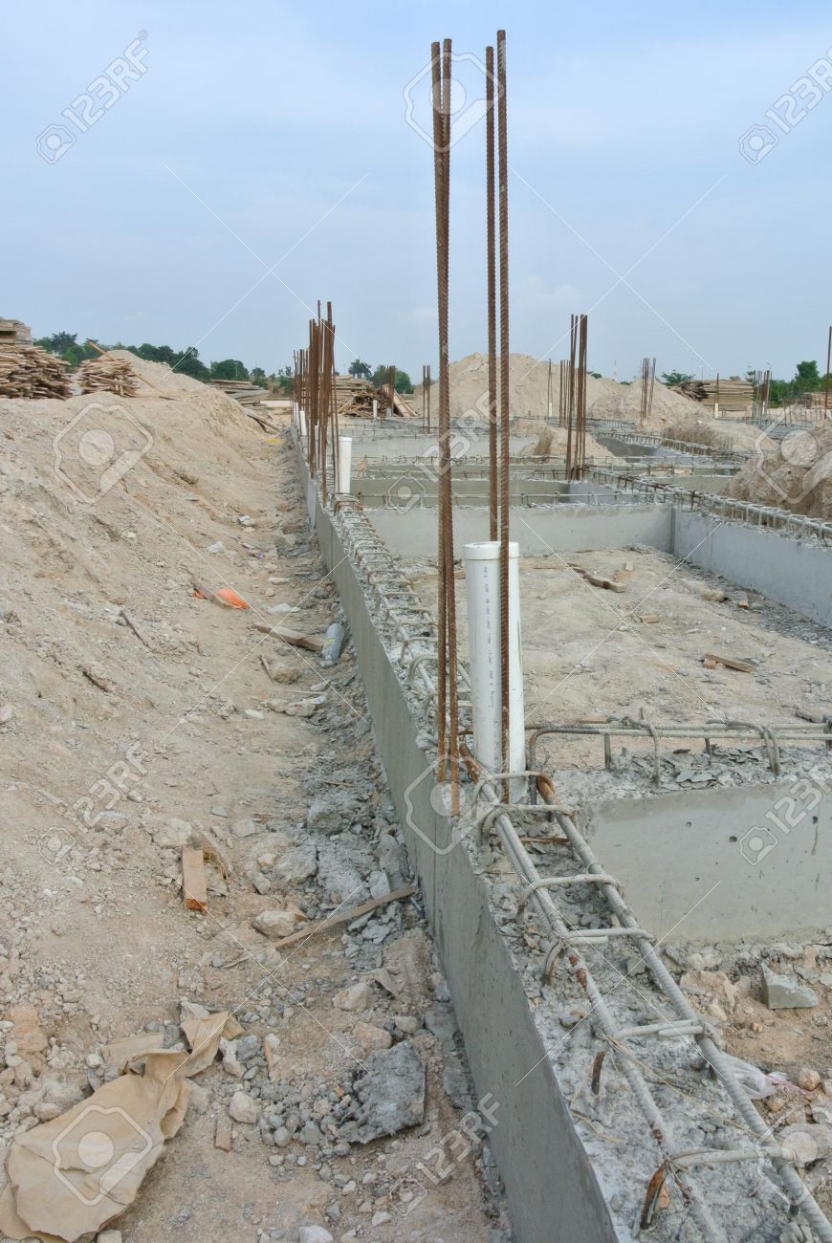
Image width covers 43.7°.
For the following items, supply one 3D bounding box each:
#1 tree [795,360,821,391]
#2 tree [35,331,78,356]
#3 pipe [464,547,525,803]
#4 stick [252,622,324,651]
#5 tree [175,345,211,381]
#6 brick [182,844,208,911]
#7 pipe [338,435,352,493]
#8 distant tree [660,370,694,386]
[{"bbox_3d":[56.631,-35.052,149.453,3.791,4.906,3.791,-1,13,0],"label":"tree"},{"bbox_3d":[-52.131,-37.753,149.124,6.178,7.854,6.178,-1,13,0],"label":"tree"},{"bbox_3d":[0.173,0.107,2.260,0.115,0.550,0.115,-3,12,0],"label":"pipe"},{"bbox_3d":[-0.671,0.079,5.450,0.380,0.055,0.100,13,17,31],"label":"stick"},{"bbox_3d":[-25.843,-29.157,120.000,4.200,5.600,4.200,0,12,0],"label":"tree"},{"bbox_3d":[-0.561,0.649,2.630,0.060,0.042,0.210,-3,23,-13],"label":"brick"},{"bbox_3d":[-0.562,-1.197,8.097,0.118,0.474,0.118,-1,13,0],"label":"pipe"},{"bbox_3d":[35.237,-32.236,139.659,4.718,3.059,4.718,-1,13,0],"label":"distant tree"}]

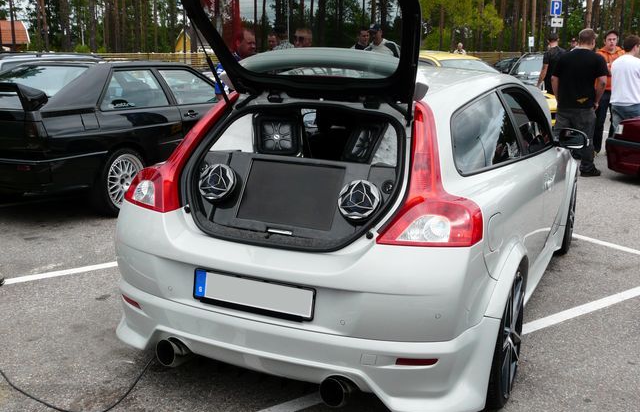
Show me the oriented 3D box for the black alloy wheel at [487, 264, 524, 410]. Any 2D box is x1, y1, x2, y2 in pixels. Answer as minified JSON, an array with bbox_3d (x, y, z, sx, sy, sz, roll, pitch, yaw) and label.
[{"bbox_3d":[0.696,0.532,2.974,0.230,0.645,0.645,7,14,24],"label":"black alloy wheel"}]

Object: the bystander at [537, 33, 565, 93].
[{"bbox_3d":[4.110,-2.130,12.500,0.520,1.860,0.320,2,12,4],"label":"bystander"}]

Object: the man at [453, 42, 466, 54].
[{"bbox_3d":[4.845,-4.689,24.306,0.500,1.780,0.320,4,13,11],"label":"man"}]

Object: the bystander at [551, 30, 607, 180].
[{"bbox_3d":[3.376,-1.329,8.938,0.620,1.803,0.380,7,14,27],"label":"bystander"}]

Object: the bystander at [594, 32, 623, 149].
[{"bbox_3d":[4.376,-1.698,10.608,0.550,1.840,0.340,5,13,17],"label":"bystander"}]

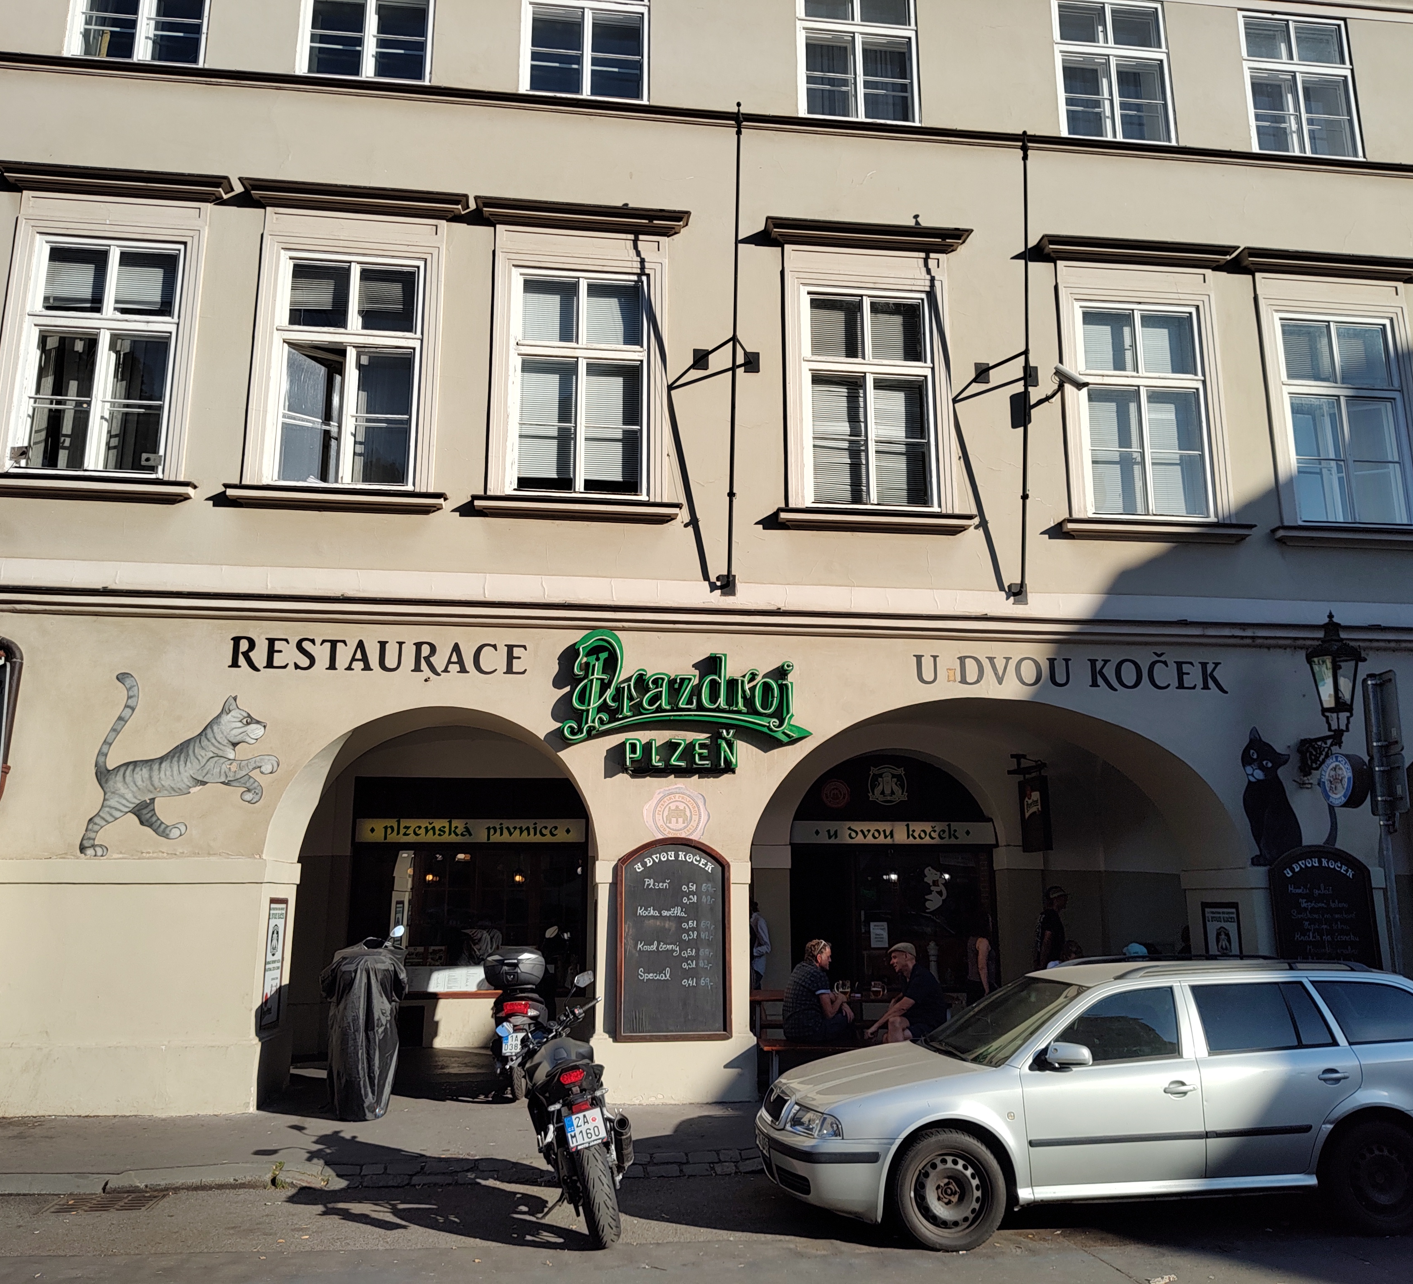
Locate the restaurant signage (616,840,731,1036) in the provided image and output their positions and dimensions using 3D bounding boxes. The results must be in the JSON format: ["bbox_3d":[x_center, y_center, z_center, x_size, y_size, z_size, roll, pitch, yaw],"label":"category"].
[{"bbox_3d":[-0.286,2.627,10.091,1.006,1.751,0.060,1,-11,-7],"label":"restaurant signage"}]

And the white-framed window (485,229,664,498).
[{"bbox_3d":[-1.235,-2.712,11.159,1.700,2.798,0.170,1,-11,-7],"label":"white-framed window"}]

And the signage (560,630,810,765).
[{"bbox_3d":[-0.169,0.559,10.447,2.287,1.290,0.160,1,-11,-7],"label":"signage"}]

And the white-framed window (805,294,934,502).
[{"bbox_3d":[1.550,-2.319,10.767,1.280,2.220,0.150,2,-11,-6],"label":"white-framed window"}]

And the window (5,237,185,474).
[{"bbox_3d":[-5.338,-2.527,10.005,1.280,2.220,0.150,2,-11,-6],"label":"window"}]

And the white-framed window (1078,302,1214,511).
[{"bbox_3d":[4.267,-2.253,11.070,1.280,2.220,0.150,2,-11,-6],"label":"white-framed window"}]

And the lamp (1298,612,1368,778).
[{"bbox_3d":[5.645,0.460,10.238,0.500,1.440,0.740,2,-11,-6],"label":"lamp"}]

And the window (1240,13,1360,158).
[{"bbox_3d":[6.707,-6.272,12.893,1.331,1.773,0.130,1,-11,-7],"label":"window"}]

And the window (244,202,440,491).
[{"bbox_3d":[-3.412,-2.779,10.907,1.736,2.798,0.170,1,-11,-7],"label":"window"}]

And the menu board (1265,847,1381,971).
[{"bbox_3d":[5.884,2.824,10.806,1.049,1.751,0.060,1,-11,-7],"label":"menu board"}]

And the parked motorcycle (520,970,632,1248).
[{"bbox_3d":[-0.806,2.747,6.856,0.780,1.220,2.080,2,-11,-8],"label":"parked motorcycle"}]

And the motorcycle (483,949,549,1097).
[{"bbox_3d":[-1.537,3.274,10.134,0.750,1.280,2.120,0,-11,0],"label":"motorcycle"}]

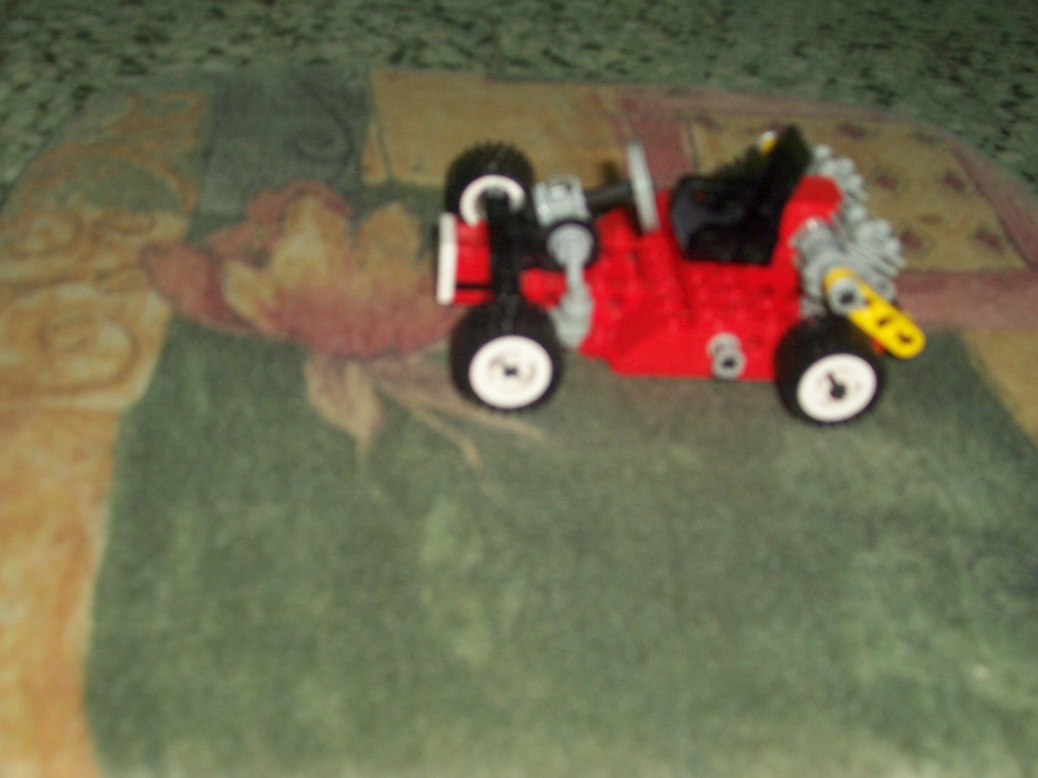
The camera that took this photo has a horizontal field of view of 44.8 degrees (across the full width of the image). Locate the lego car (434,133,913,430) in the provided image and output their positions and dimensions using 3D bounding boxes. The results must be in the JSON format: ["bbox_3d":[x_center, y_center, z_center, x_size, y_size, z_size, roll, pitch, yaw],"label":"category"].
[{"bbox_3d":[0.036,-0.038,0.299,0.109,0.050,0.088,3,37,-5],"label":"lego car"}]

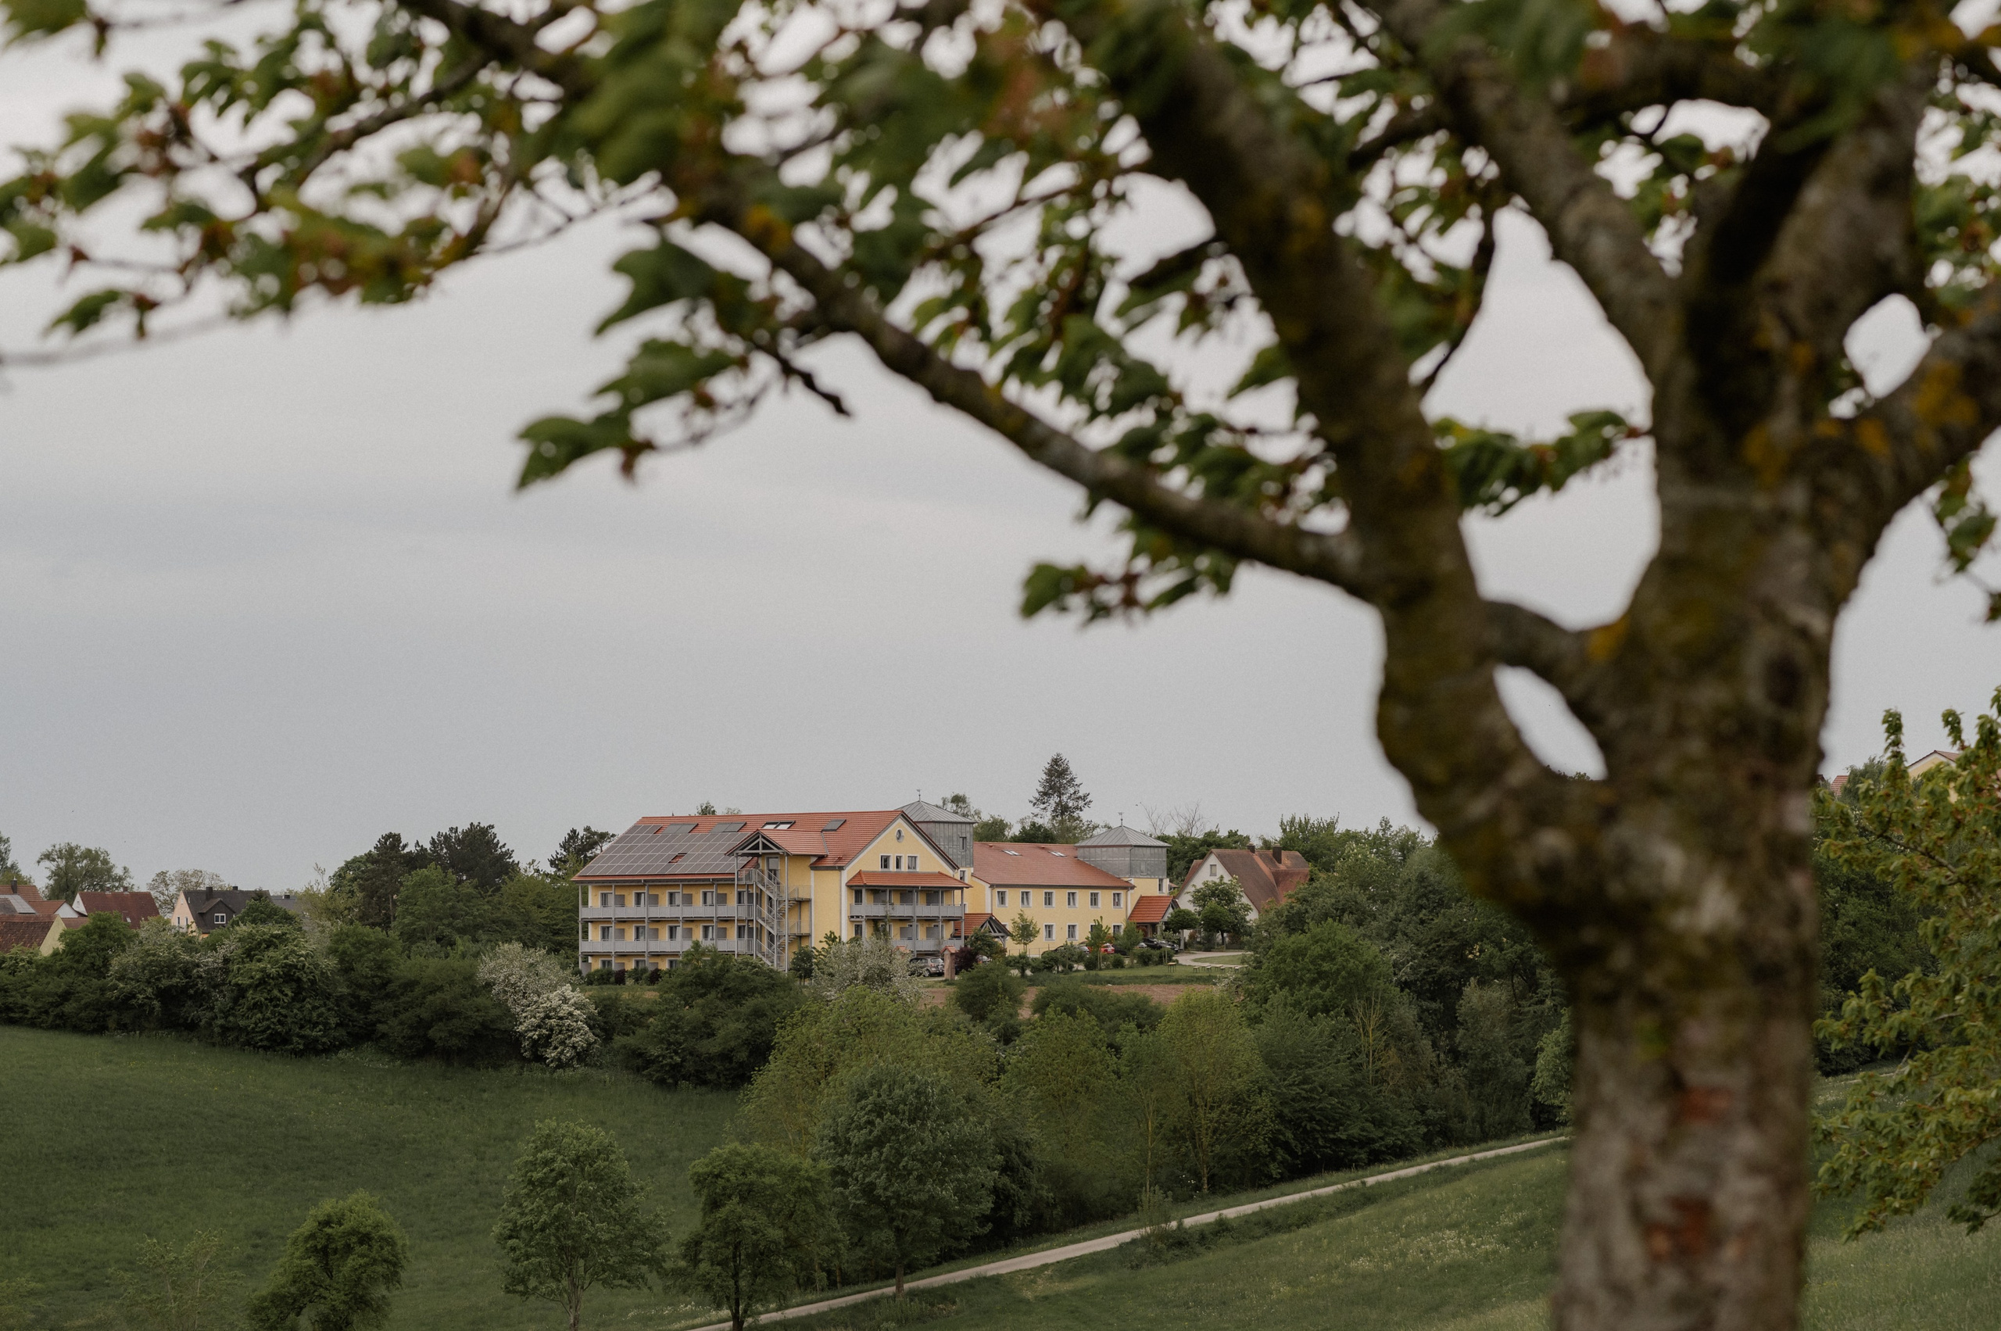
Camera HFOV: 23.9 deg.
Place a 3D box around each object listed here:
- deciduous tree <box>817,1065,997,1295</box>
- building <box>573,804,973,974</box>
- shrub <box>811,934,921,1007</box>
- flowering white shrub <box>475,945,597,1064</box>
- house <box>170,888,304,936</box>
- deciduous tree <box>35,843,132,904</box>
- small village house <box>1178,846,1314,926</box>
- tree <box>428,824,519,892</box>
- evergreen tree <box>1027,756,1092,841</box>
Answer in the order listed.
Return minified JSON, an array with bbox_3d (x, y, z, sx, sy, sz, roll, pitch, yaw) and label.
[{"bbox_3d":[-3.530,19.500,179.140,6.850,8.670,6.600,0,-4,-1],"label":"deciduous tree"},{"bbox_3d":[-19.160,19.460,395.560,29.800,14.300,17.800,-3,-4,36],"label":"building"},{"bbox_3d":[-9.440,21.630,329.290,8.090,5.660,7.000,0,-4,-2],"label":"shrub"},{"bbox_3d":[-27.840,20.460,284.280,7.170,7.510,6.500,0,-4,-6],"label":"flowering white shrub"},{"bbox_3d":[-105.620,35.570,653.410,16.000,9.110,10.500,2,-4,-33],"label":"house"},{"bbox_3d":[-135.880,34.710,699.190,14.370,16.870,13.000,1,-4,-11],"label":"deciduous tree"},{"bbox_3d":[23.810,21.720,441.160,10.200,8.980,14.000,-3,-4,36],"label":"small village house"},{"bbox_3d":[-49.720,20.960,444.550,8.690,12.350,8.000,0,-4,-6],"label":"tree"},{"bbox_3d":[5.650,17.900,454.760,6.330,18.500,6.200,0,-4,1],"label":"evergreen tree"}]

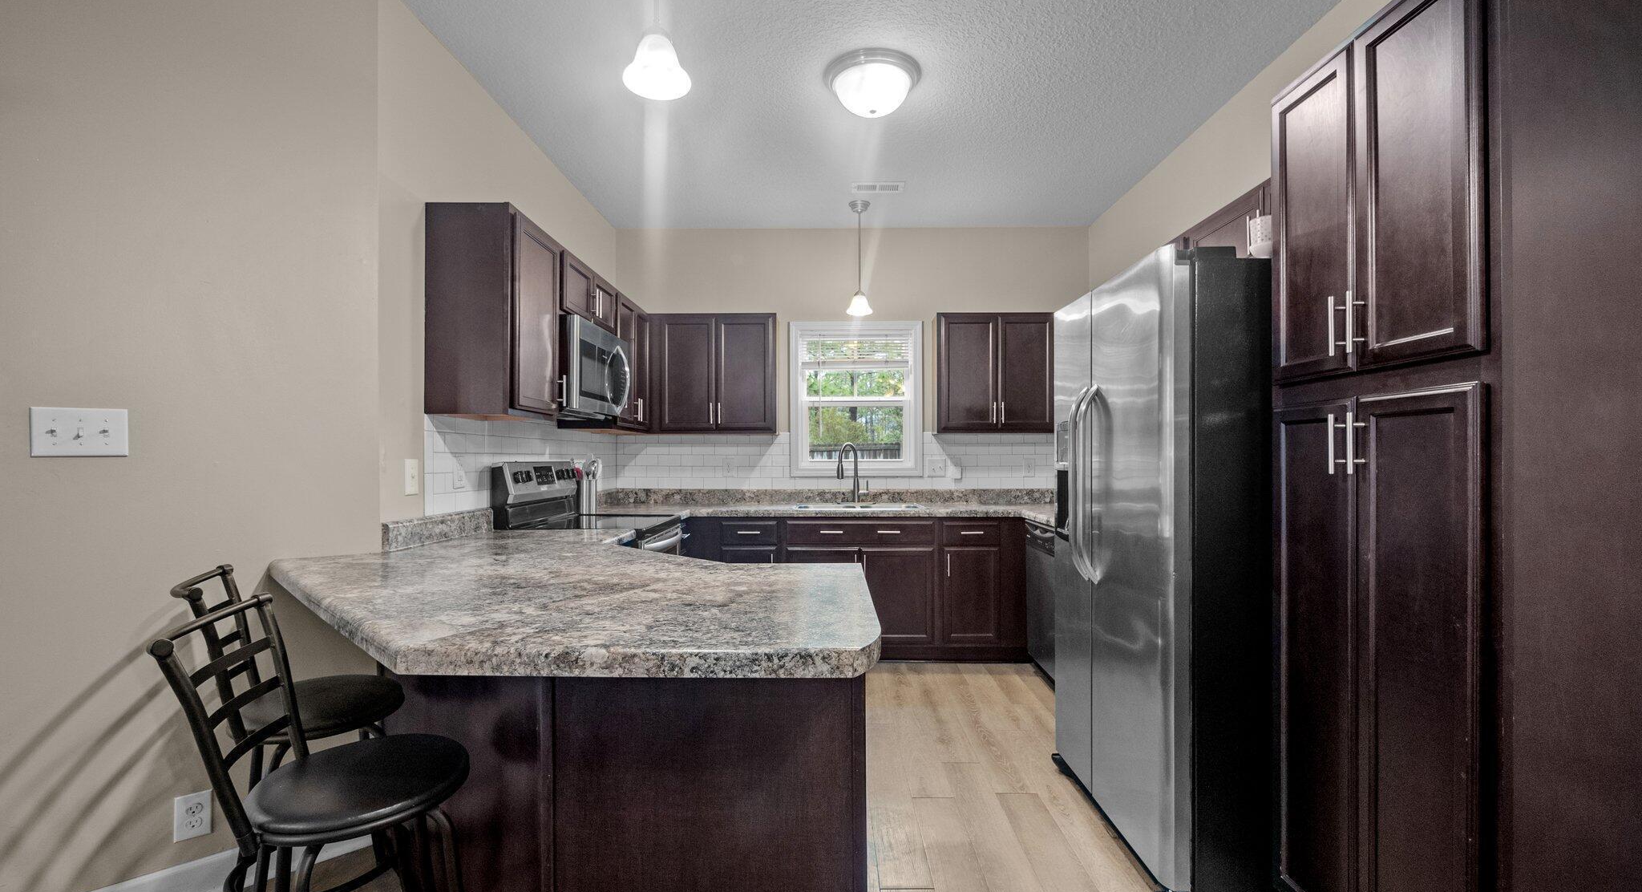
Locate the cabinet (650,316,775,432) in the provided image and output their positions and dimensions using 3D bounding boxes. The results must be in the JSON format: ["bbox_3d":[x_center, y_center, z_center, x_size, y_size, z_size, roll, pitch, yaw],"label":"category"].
[{"bbox_3d":[-0.665,-0.455,4.333,0.779,0.759,0.325,0,-1,1],"label":"cabinet"}]

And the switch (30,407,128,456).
[{"bbox_3d":[-1.863,-0.033,1.673,0.165,0.119,0.011,1,-1,-43],"label":"switch"}]

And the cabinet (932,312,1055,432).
[{"bbox_3d":[1.113,-0.453,4.312,0.761,0.759,0.325,0,-1,1],"label":"cabinet"}]

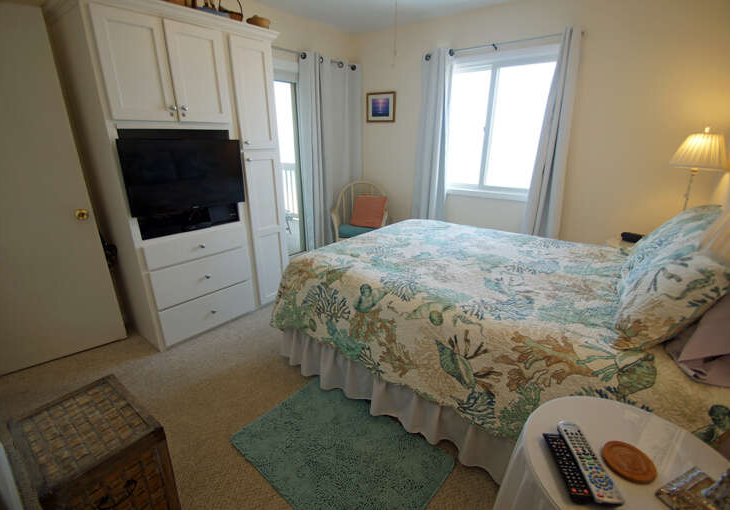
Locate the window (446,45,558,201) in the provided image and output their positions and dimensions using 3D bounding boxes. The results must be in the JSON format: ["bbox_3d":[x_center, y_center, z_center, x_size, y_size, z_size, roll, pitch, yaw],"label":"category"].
[{"bbox_3d":[1.434,-1.409,3.644,1.180,1.530,0.100,15,23,36],"label":"window"}]

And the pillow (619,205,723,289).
[{"bbox_3d":[1.694,-0.051,1.756,0.680,0.460,0.160,-22,71,-48],"label":"pillow"}]

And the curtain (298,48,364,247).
[{"bbox_3d":[-0.399,-1.300,4.336,0.130,2.360,1.020,15,23,36],"label":"curtain"}]

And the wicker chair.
[{"bbox_3d":[-0.059,-0.486,4.250,0.680,0.900,0.620,0,19,0],"label":"wicker chair"}]

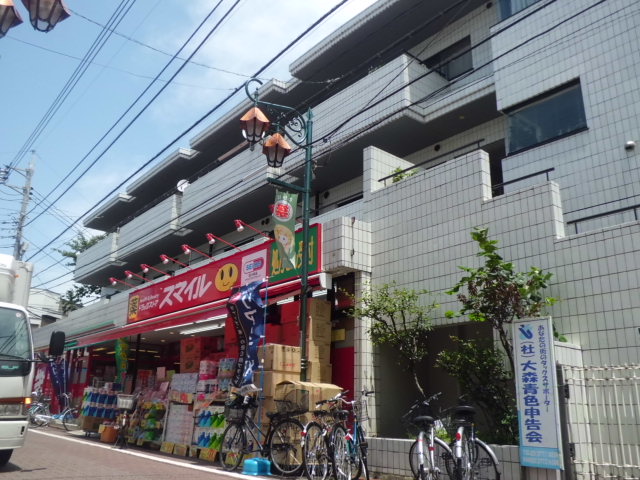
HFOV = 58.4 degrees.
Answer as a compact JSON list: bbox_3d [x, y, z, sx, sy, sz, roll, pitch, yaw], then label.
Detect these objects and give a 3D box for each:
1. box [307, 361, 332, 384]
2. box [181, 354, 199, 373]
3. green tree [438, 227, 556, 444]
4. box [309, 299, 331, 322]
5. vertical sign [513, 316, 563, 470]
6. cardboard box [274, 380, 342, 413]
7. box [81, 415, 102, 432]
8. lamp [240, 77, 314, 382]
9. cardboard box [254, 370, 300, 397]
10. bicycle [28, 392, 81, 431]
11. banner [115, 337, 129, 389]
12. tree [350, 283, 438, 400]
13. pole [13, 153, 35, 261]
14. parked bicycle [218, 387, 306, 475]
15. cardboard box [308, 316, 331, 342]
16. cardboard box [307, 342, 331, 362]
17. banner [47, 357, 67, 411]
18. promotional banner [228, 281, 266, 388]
[{"bbox_3d":[-0.069,2.149,9.159,0.418,0.352,0.330,13,-20,-36],"label":"box"},{"bbox_3d":[-2.864,2.968,13.584,0.420,0.406,0.850,13,-20,-36],"label":"box"},{"bbox_3d":[2.011,1.053,6.612,1.050,2.428,1.263,13,-20,-36],"label":"green tree"},{"bbox_3d":[-0.099,1.218,9.527,0.426,0.344,0.400,13,-20,-36],"label":"box"},{"bbox_3d":[2.129,1.478,5.600,0.060,1.392,0.418,13,-20,-36],"label":"vertical sign"},{"bbox_3d":[-0.166,2.276,8.272,0.838,0.402,0.456,13,-20,-36],"label":"cardboard box"},{"bbox_3d":[-5.796,4.624,14.448,0.453,0.367,0.370,13,-20,-36],"label":"box"},{"bbox_3d":[-0.703,0.342,8.768,1.366,5.896,0.450,13,-20,-36],"label":"lamp"},{"bbox_3d":[-0.647,2.234,8.765,0.532,0.334,0.542,13,-20,-36],"label":"cardboard box"},{"bbox_3d":[-7.752,5.051,16.850,1.720,1.040,0.550,-4,-17,17],"label":"bicycle"},{"bbox_3d":[-5.286,3.292,15.251,0.363,1.376,0.120,13,-20,-36],"label":"banner"},{"bbox_3d":[1.032,1.597,7.877,1.200,2.059,1.100,1,-16,0],"label":"tree"},{"bbox_3d":[-13.060,1.581,24.385,0.400,11.625,0.400,13,-20,-36],"label":"pole"},{"bbox_3d":[-0.804,2.634,8.011,1.780,1.100,0.560,-13,-21,41],"label":"parked bicycle"},{"bbox_3d":[-0.099,1.547,9.439,0.422,0.338,0.400,13,-20,-36],"label":"cardboard box"},{"bbox_3d":[-0.099,1.862,9.354,0.418,0.316,0.400,13,-20,-36],"label":"cardboard box"},{"bbox_3d":[-8.706,4.751,19.011,0.620,1.731,0.200,13,-20,-36],"label":"banner"},{"bbox_3d":[-1.096,1.394,8.543,0.600,1.529,0.220,-7,-18,28],"label":"promotional banner"}]

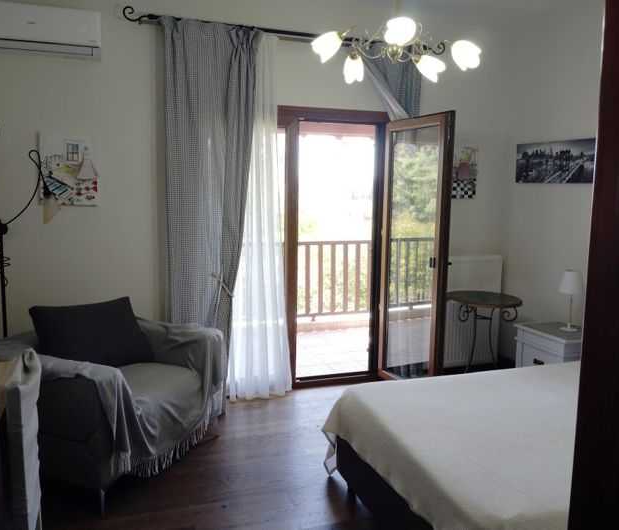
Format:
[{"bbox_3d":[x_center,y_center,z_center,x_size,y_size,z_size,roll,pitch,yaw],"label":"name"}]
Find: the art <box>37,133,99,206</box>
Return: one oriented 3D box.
[{"bbox_3d":[-1.577,-0.621,3.755,0.336,0.469,0.024,-2,8,-17],"label":"art"}]

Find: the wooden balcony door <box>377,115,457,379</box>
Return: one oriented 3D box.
[{"bbox_3d":[0.783,-0.063,4.214,0.070,2.000,0.660,-4,9,-30],"label":"wooden balcony door"}]

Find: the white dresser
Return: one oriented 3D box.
[{"bbox_3d":[1.750,0.747,4.006,0.388,0.575,0.496,-2,8,-17],"label":"white dresser"}]

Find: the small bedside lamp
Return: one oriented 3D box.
[{"bbox_3d":[1.834,0.247,4.000,0.180,0.420,0.180,-2,8,-17],"label":"small bedside lamp"}]

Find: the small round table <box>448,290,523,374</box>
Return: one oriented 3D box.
[{"bbox_3d":[1.306,0.614,4.354,0.560,0.735,0.560,1,8,0],"label":"small round table"}]

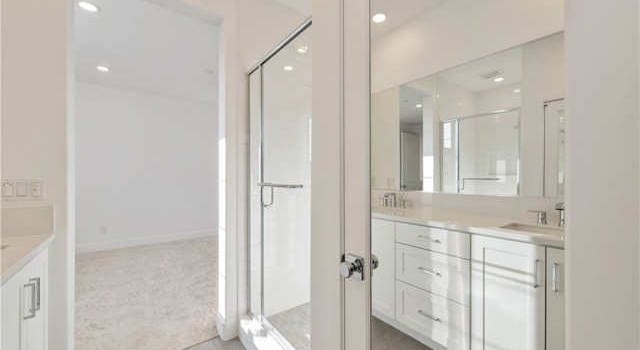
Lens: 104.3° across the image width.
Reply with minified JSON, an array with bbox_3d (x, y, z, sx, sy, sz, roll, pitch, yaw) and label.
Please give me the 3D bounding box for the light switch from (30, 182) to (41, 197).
[{"bbox_3d":[-1.483,0.075,1.297,0.035,0.069,0.010,0,0,-37],"label":"light switch"}]

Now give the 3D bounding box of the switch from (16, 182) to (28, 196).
[{"bbox_3d":[-1.520,0.074,1.270,0.035,0.069,0.010,0,0,-37],"label":"switch"}]

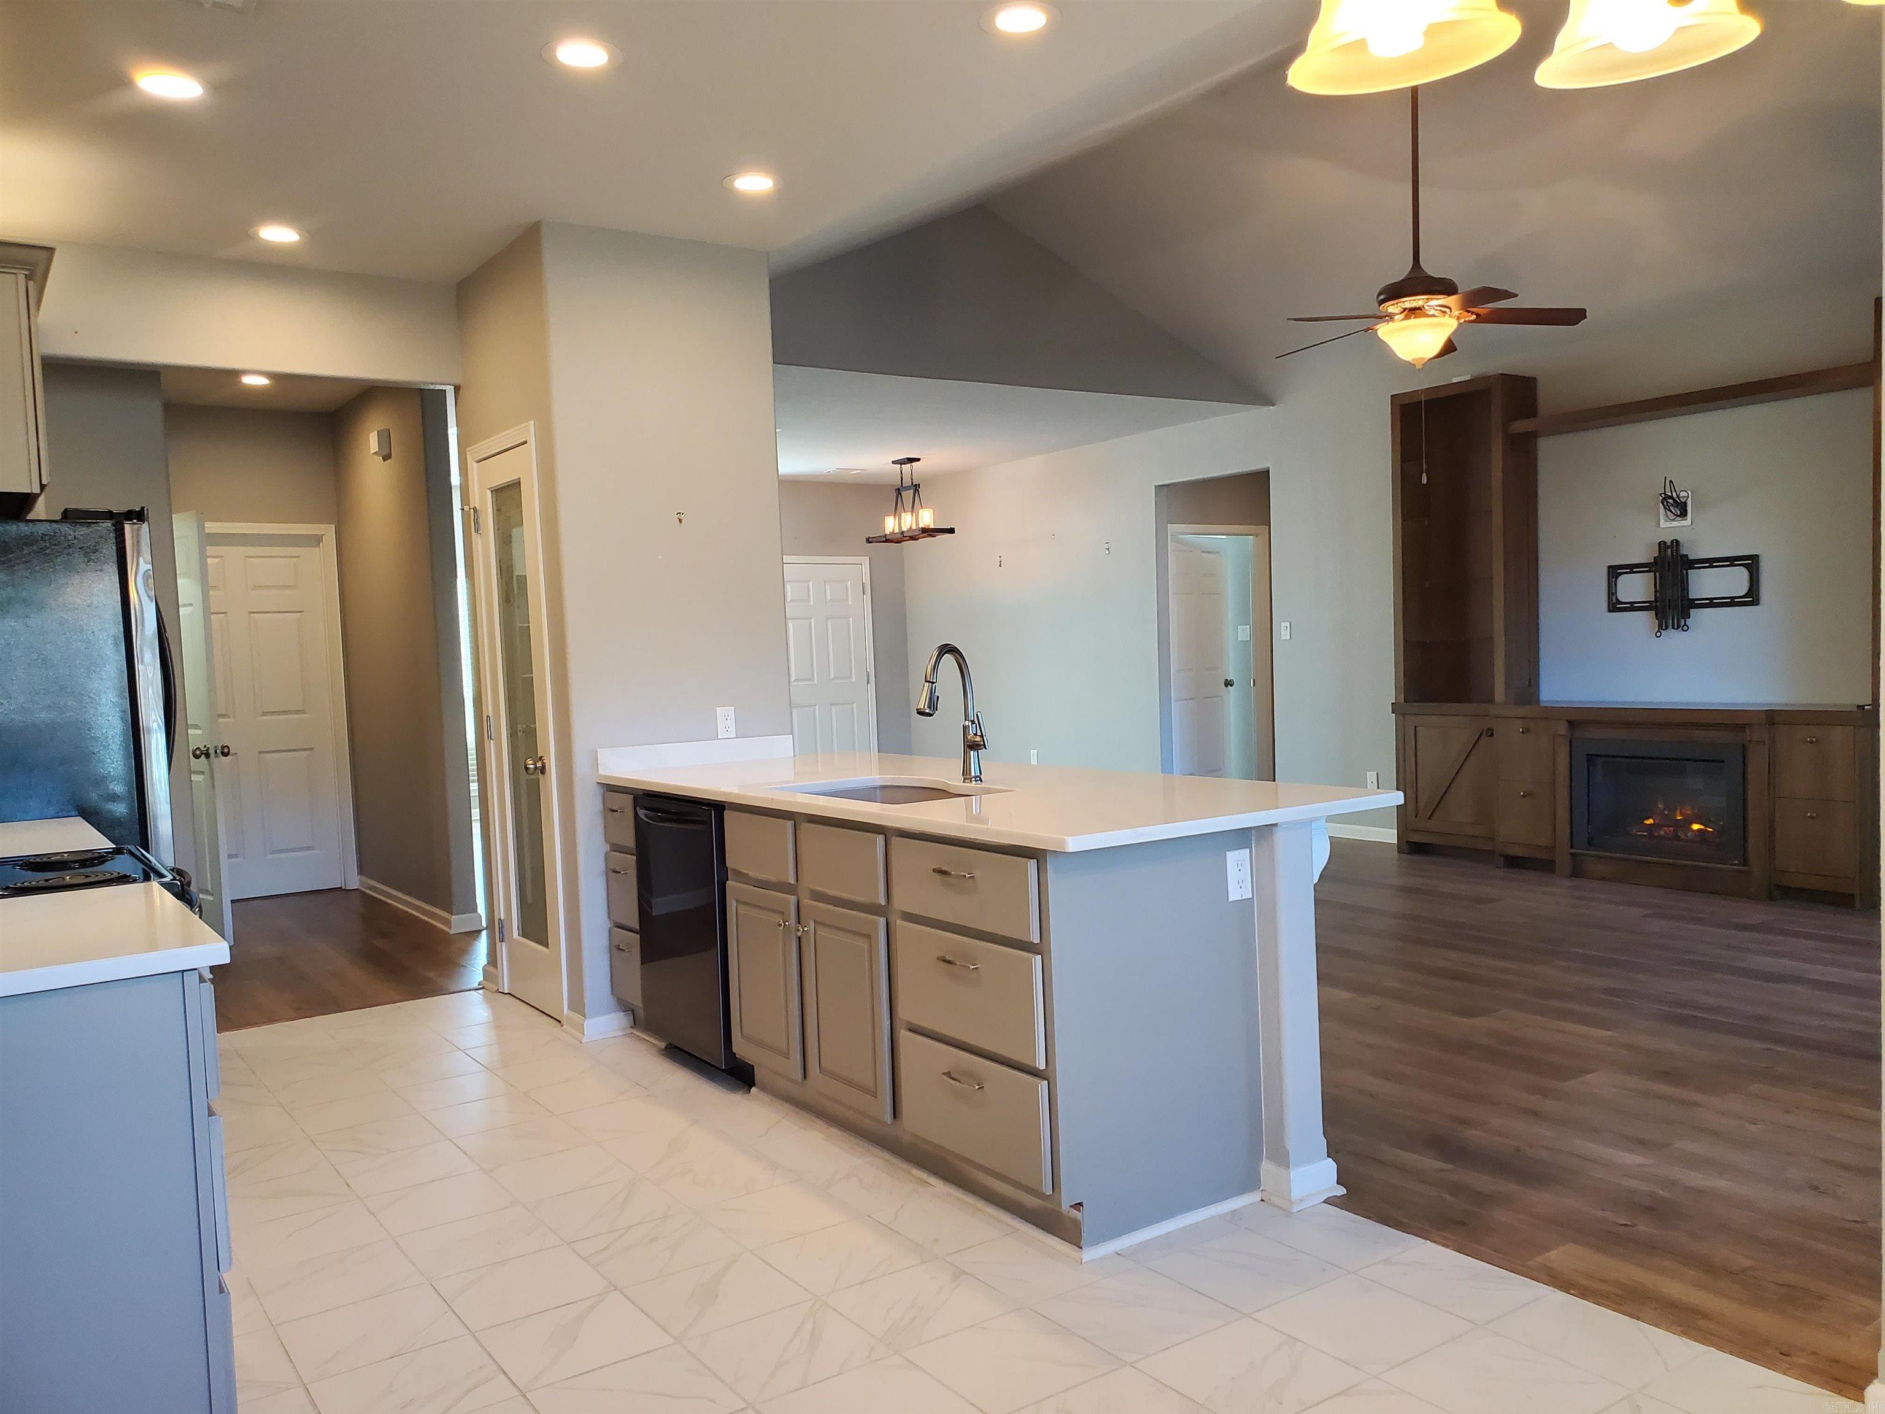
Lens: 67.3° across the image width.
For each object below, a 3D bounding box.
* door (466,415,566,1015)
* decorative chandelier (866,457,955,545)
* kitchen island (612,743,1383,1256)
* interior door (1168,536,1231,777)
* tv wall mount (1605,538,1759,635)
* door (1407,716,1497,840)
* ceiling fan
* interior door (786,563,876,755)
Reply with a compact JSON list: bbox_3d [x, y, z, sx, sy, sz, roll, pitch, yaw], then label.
[{"bbox_3d":[-1.594,0.086,5.330,0.060,2.090,0.700,-4,3,-34],"label":"door"},{"bbox_3d":[-0.268,-1.594,11.077,0.310,0.650,0.830,-4,3,-34],"label":"decorative chandelier"},{"bbox_3d":[-0.042,0.664,4.115,0.980,0.910,2.530,-4,3,-34],"label":"kitchen island"},{"bbox_3d":[1.952,-0.266,10.800,0.790,2.030,0.045,-5,3,-44],"label":"interior door"},{"bbox_3d":[3.621,-0.593,6.936,0.100,0.462,0.757,-4,3,-34],"label":"tv wall mount"},{"bbox_3d":[2.813,0.377,7.844,0.035,0.665,0.580,-4,3,-34],"label":"door"},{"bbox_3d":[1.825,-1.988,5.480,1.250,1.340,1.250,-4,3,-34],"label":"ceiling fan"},{"bbox_3d":[-1.031,-0.216,12.283,0.950,2.060,0.060,-4,3,-34],"label":"interior door"}]

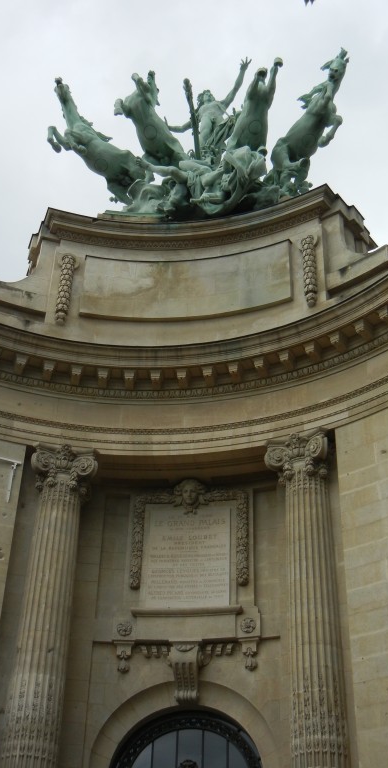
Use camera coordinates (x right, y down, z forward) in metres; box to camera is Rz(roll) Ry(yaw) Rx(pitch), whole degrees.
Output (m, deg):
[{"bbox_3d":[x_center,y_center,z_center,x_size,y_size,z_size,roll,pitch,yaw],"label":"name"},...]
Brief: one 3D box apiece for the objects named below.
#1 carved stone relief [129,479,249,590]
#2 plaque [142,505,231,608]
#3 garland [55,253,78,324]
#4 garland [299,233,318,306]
[{"bbox_3d":[-0.085,3.887,25.945,3.039,3.035,0.480,-4,-37,8],"label":"carved stone relief"},{"bbox_3d":[-0.129,4.431,25.847,2.164,2.849,0.120,-4,-37,8],"label":"plaque"},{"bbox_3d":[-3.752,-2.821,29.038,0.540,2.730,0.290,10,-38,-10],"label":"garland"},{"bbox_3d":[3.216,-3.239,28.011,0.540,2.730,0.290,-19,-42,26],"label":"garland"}]

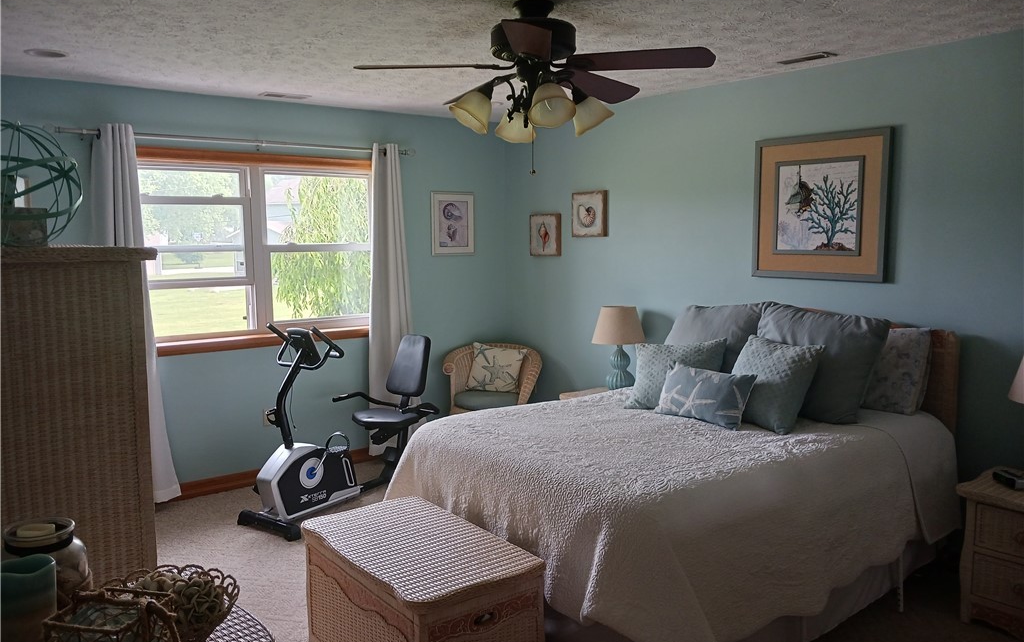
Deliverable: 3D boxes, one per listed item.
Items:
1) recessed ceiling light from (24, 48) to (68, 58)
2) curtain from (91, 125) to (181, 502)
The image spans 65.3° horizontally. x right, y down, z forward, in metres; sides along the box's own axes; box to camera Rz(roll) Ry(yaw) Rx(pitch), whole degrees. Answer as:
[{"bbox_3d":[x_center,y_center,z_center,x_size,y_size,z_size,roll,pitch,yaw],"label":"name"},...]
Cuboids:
[{"bbox_3d":[-2.112,-1.209,3.625,0.180,0.020,0.180,-5,8,-37],"label":"recessed ceiling light"},{"bbox_3d":[-2.134,-0.010,4.516,0.400,2.130,0.120,-5,8,-37],"label":"curtain"}]

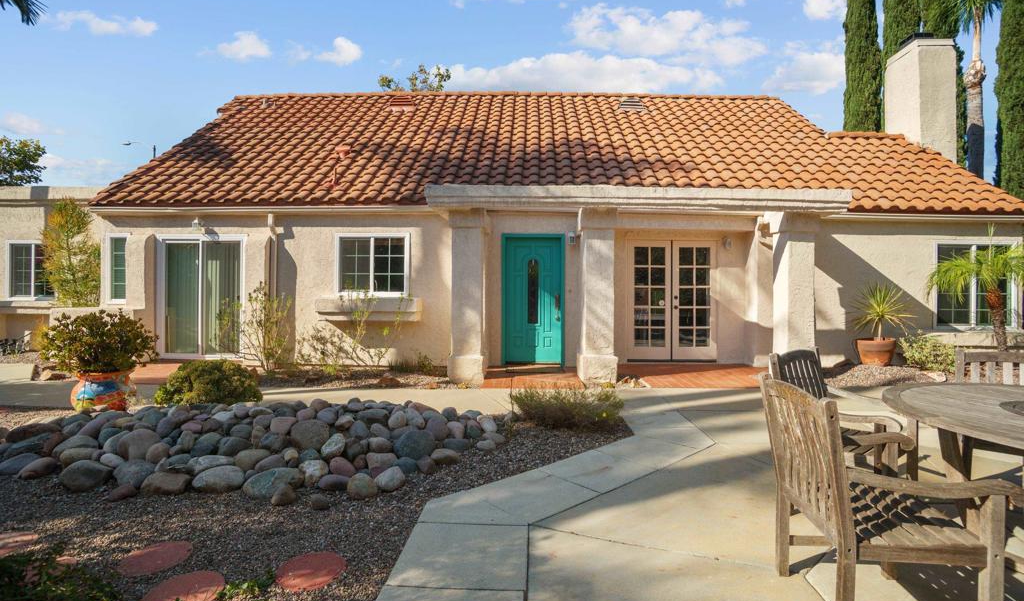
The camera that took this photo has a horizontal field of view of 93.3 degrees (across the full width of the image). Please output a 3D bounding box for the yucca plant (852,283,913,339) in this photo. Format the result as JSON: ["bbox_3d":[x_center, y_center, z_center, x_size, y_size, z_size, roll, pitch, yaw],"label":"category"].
[{"bbox_3d":[5.470,0.145,7.170,0.800,0.840,0.800,0,0,0],"label":"yucca plant"}]

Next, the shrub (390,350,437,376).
[{"bbox_3d":[-1.470,0.920,7.220,0.690,0.350,0.450,0,0,0],"label":"shrub"}]

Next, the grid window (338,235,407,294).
[{"bbox_3d":[-2.210,-0.560,7.720,1.150,0.980,0.120,0,0,-1],"label":"grid window"}]

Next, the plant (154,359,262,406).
[{"bbox_3d":[-2.980,0.870,4.750,0.930,0.520,0.880,0,0,-1],"label":"plant"}]

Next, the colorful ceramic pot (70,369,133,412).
[{"bbox_3d":[-4.130,0.920,4.880,0.500,0.450,0.500,0,0,0],"label":"colorful ceramic pot"}]

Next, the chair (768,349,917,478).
[{"bbox_3d":[1.920,0.750,2.740,0.570,0.880,0.620,0,0,-34],"label":"chair"}]

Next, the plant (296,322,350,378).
[{"bbox_3d":[-2.780,0.730,7.200,0.780,0.830,0.600,0,0,-1],"label":"plant"}]

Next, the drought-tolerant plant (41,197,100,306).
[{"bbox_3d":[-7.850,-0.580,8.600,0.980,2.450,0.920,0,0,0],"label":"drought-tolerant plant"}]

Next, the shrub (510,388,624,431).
[{"bbox_3d":[0.520,0.970,4.500,1.060,0.340,0.780,0,0,0],"label":"shrub"}]

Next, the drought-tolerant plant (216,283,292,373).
[{"bbox_3d":[-3.840,0.420,7.200,1.050,1.330,0.800,0,0,0],"label":"drought-tolerant plant"}]

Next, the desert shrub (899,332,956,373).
[{"bbox_3d":[6.270,0.785,7.300,0.740,0.650,0.680,0,0,-1],"label":"desert shrub"}]

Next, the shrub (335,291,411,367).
[{"bbox_3d":[-2.130,0.460,7.400,1.080,1.200,0.750,0,0,-1],"label":"shrub"}]

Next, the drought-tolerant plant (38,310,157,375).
[{"bbox_3d":[-4.190,0.400,4.900,0.950,0.680,0.920,0,0,-1],"label":"drought-tolerant plant"}]

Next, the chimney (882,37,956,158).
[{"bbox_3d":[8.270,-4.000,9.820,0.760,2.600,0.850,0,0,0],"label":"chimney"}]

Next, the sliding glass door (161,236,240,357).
[{"bbox_3d":[-4.960,-0.040,7.770,1.400,1.960,0.120,0,0,0],"label":"sliding glass door"}]

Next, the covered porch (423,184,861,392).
[{"bbox_3d":[1.640,-0.180,7.100,5.560,2.570,1.800,0,0,-1],"label":"covered porch"}]

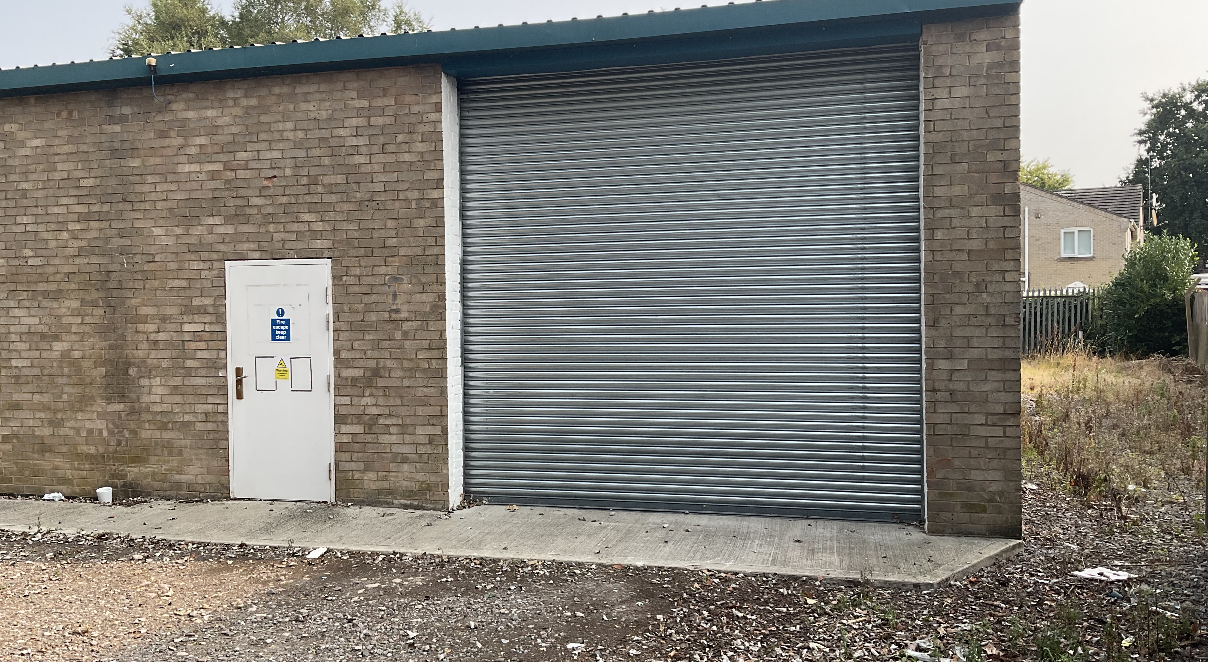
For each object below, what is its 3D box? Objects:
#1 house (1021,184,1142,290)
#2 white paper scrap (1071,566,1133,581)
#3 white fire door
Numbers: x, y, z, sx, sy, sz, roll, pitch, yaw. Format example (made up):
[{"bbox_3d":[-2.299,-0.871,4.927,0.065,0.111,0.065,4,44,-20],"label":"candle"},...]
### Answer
[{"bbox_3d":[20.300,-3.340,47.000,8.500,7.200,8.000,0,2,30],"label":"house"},{"bbox_3d":[2.995,1.459,6.076,0.320,0.030,0.270,-2,2,-32],"label":"white paper scrap"},{"bbox_3d":[-2.674,0.410,8.418,0.995,1.990,0.080,0,1,15],"label":"white fire door"}]

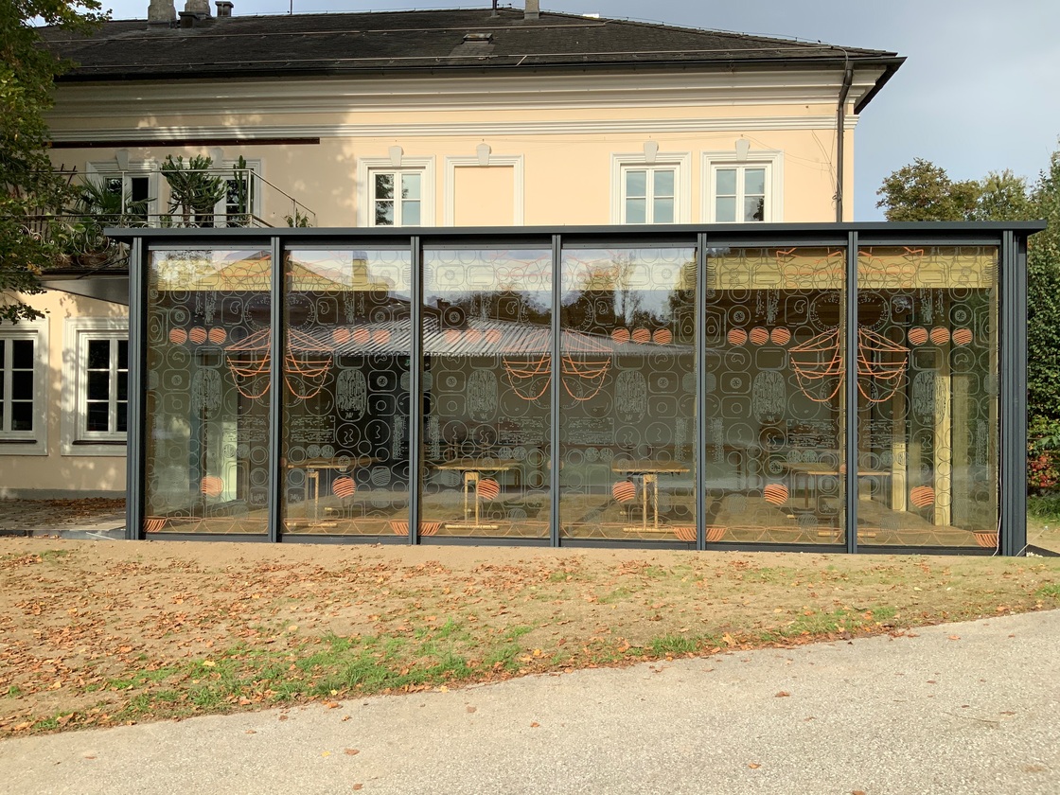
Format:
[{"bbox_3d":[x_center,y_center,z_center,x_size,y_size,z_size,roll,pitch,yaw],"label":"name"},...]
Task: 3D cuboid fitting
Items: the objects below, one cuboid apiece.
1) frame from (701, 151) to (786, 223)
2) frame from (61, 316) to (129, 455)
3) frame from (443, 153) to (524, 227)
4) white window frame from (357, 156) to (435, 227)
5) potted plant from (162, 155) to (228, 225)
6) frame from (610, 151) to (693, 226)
[{"bbox_3d":[3.890,-3.485,16.294,1.510,2.100,0.220,0,-1,4],"label":"frame"},{"bbox_3d":[-8.132,-0.210,17.140,1.880,2.690,0.220,0,-1,4],"label":"frame"},{"bbox_3d":[-0.861,-3.502,16.641,1.530,2.100,0.220,0,-1,4],"label":"frame"},{"bbox_3d":[-2.520,-3.499,16.762,1.510,2.100,0.220,0,-1,4],"label":"white window frame"},{"bbox_3d":[-5.530,-3.001,14.571,1.130,1.970,0.950,0,-1,4],"label":"potted plant"},{"bbox_3d":[2.231,-3.493,16.416,1.490,2.100,0.220,0,-1,4],"label":"frame"}]

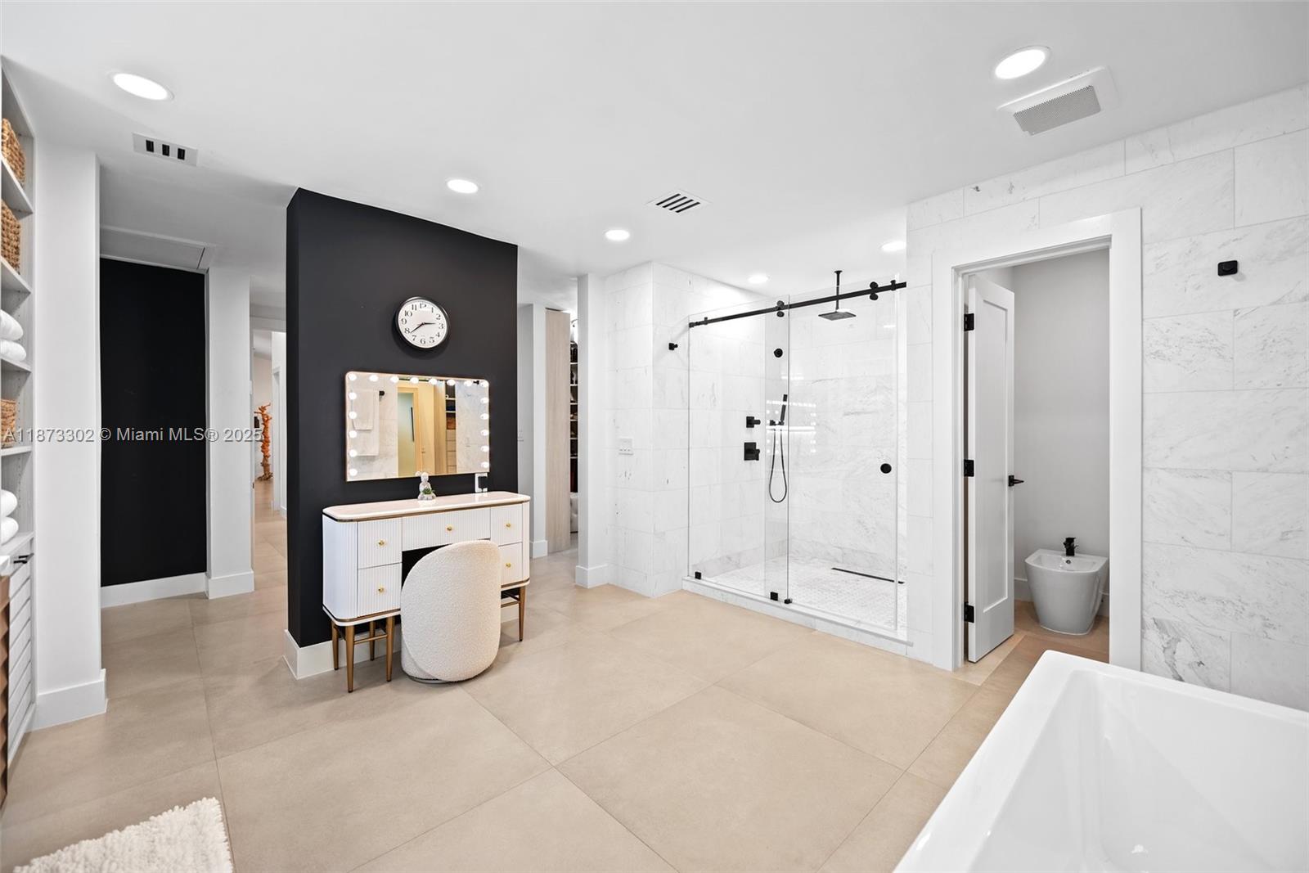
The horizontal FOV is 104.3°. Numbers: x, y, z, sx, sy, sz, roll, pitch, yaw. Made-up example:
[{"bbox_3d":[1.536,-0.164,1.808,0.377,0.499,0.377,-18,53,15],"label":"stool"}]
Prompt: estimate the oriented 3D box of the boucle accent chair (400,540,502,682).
[{"bbox_3d":[-1.090,0.867,2.758,0.490,0.670,0.490,-1,1,-42],"label":"boucle accent chair"}]

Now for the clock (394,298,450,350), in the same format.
[{"bbox_3d":[-1.308,-0.633,2.888,0.295,0.295,0.050,-1,1,-42],"label":"clock"}]

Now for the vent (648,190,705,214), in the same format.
[{"bbox_3d":[0.131,-1.258,2.755,0.240,0.020,0.245,-1,1,-43],"label":"vent"}]

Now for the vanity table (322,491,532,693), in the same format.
[{"bbox_3d":[-1.194,0.781,2.777,0.985,0.840,0.380,-1,1,-42],"label":"vanity table"}]

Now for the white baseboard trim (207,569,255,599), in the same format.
[{"bbox_3d":[-3.233,1.112,3.884,0.262,0.145,0.220,-1,1,-43],"label":"white baseboard trim"}]

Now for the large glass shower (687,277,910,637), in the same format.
[{"bbox_3d":[0.822,0.092,3.386,0.060,2.020,1.615,-1,1,-45],"label":"large glass shower"}]

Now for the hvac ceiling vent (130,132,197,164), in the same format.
[{"bbox_3d":[-2.143,-1.250,2.235,0.205,0.020,0.200,-1,1,-43],"label":"hvac ceiling vent"}]

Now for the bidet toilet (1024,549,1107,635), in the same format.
[{"bbox_3d":[2.674,0.993,3.322,0.590,0.400,0.355,-1,1,-43],"label":"bidet toilet"}]

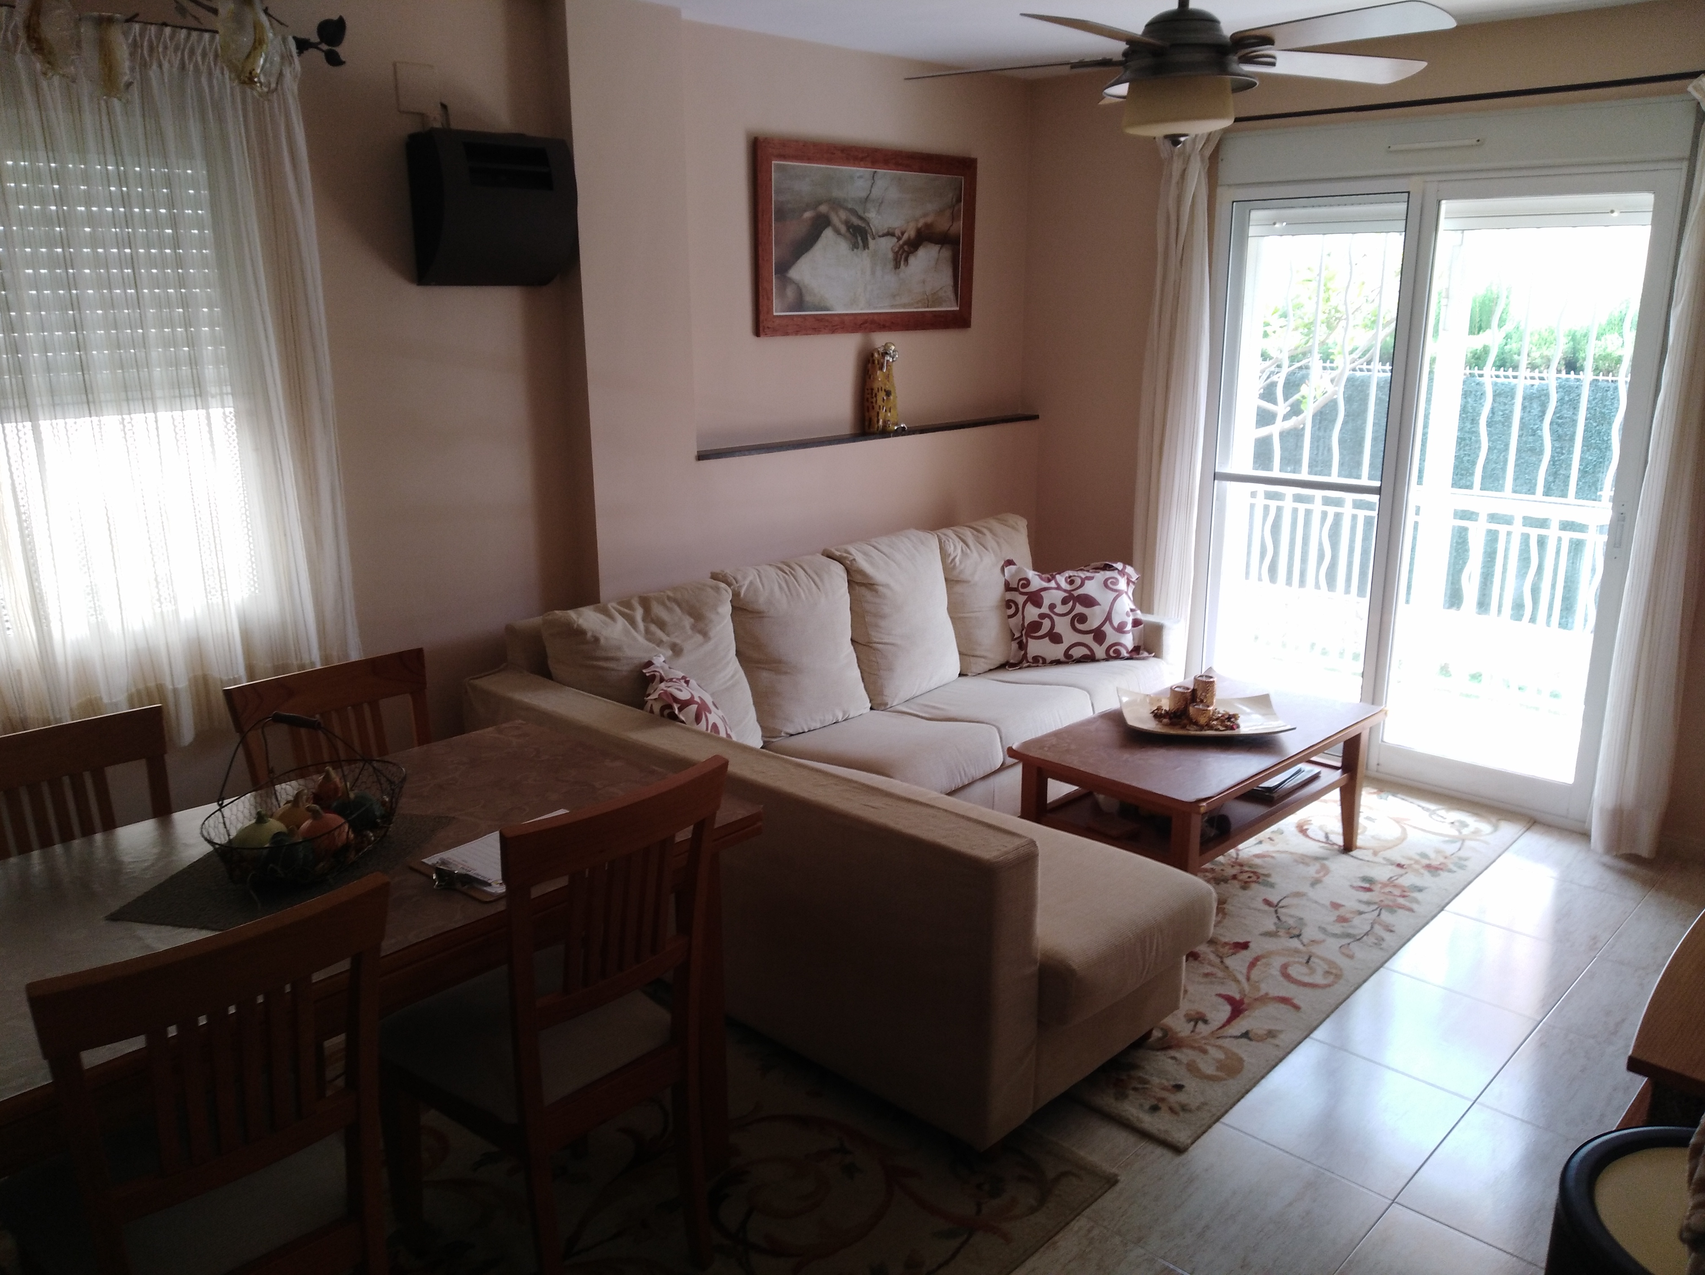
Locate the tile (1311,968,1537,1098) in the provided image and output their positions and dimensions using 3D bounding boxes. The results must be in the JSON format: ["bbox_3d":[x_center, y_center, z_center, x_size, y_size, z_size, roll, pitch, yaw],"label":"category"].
[{"bbox_3d":[1.339,0.931,3.065,0.440,0.011,0.446,13,20,43],"label":"tile"}]

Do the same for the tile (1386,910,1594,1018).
[{"bbox_3d":[1.645,0.850,3.370,0.440,0.011,0.446,13,20,43],"label":"tile"}]

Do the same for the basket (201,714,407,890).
[{"bbox_3d":[-0.929,0.245,2.177,0.257,0.242,0.390,2,15,11],"label":"basket"}]

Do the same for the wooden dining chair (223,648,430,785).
[{"bbox_3d":[-0.914,0.559,2.594,0.484,0.959,0.425,14,21,43],"label":"wooden dining chair"}]

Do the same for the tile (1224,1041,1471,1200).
[{"bbox_3d":[1.032,1.012,2.760,0.440,0.011,0.446,13,20,43],"label":"tile"}]

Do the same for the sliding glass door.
[{"bbox_3d":[1.827,-0.475,4.277,1.428,1.996,0.089,14,21,43],"label":"sliding glass door"}]

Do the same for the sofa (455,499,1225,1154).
[{"bbox_3d":[0.354,0.276,3.762,1.878,0.860,2.095,14,21,43],"label":"sofa"}]

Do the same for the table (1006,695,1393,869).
[{"bbox_3d":[1.034,0.491,3.823,0.632,0.454,1.087,13,20,43],"label":"table"}]

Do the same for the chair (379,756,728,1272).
[{"bbox_3d":[-0.510,0.661,2.180,0.548,0.972,0.421,13,20,43],"label":"chair"}]

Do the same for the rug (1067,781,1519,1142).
[{"bbox_3d":[0.879,0.677,3.869,1.542,0.014,2.219,14,21,43],"label":"rug"}]

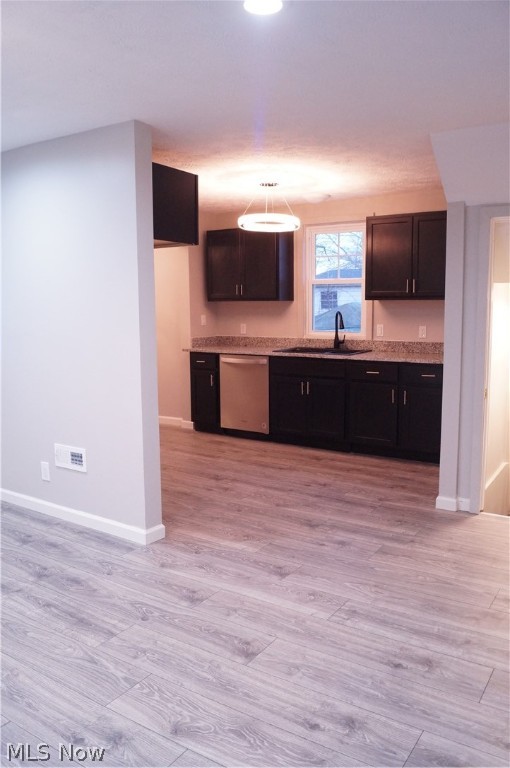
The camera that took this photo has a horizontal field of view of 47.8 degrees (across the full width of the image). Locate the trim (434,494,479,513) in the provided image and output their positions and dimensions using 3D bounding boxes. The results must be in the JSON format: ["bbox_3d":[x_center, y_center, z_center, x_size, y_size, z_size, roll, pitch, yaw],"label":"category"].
[{"bbox_3d":[1.350,0.810,3.839,0.270,0.084,0.040,5,9,33],"label":"trim"}]

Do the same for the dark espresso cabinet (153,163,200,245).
[{"bbox_3d":[-0.900,-1.138,3.770,0.850,0.444,0.630,5,9,33],"label":"dark espresso cabinet"}]

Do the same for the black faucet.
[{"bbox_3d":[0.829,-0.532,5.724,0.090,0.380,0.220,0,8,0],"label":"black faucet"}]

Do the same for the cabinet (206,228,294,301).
[{"bbox_3d":[-0.051,-1.276,6.249,0.914,0.757,0.325,5,9,33],"label":"cabinet"}]

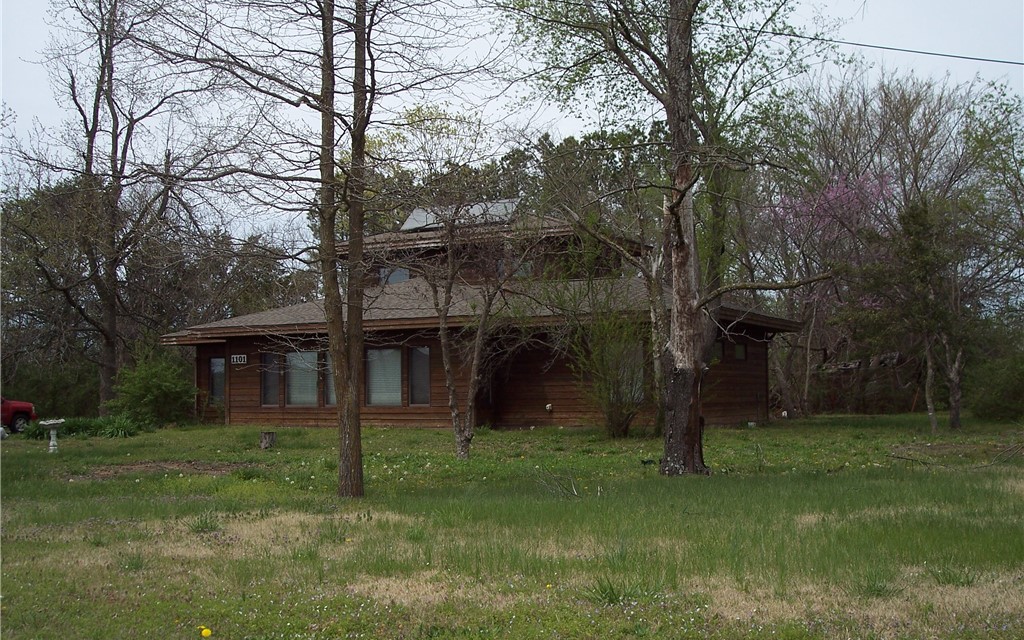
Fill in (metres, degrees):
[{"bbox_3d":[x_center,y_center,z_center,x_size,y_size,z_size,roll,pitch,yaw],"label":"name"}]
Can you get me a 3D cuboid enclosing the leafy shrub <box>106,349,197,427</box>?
[{"bbox_3d":[-11.249,2.106,36.000,2.750,2.450,2.600,1,-4,-17],"label":"leafy shrub"}]

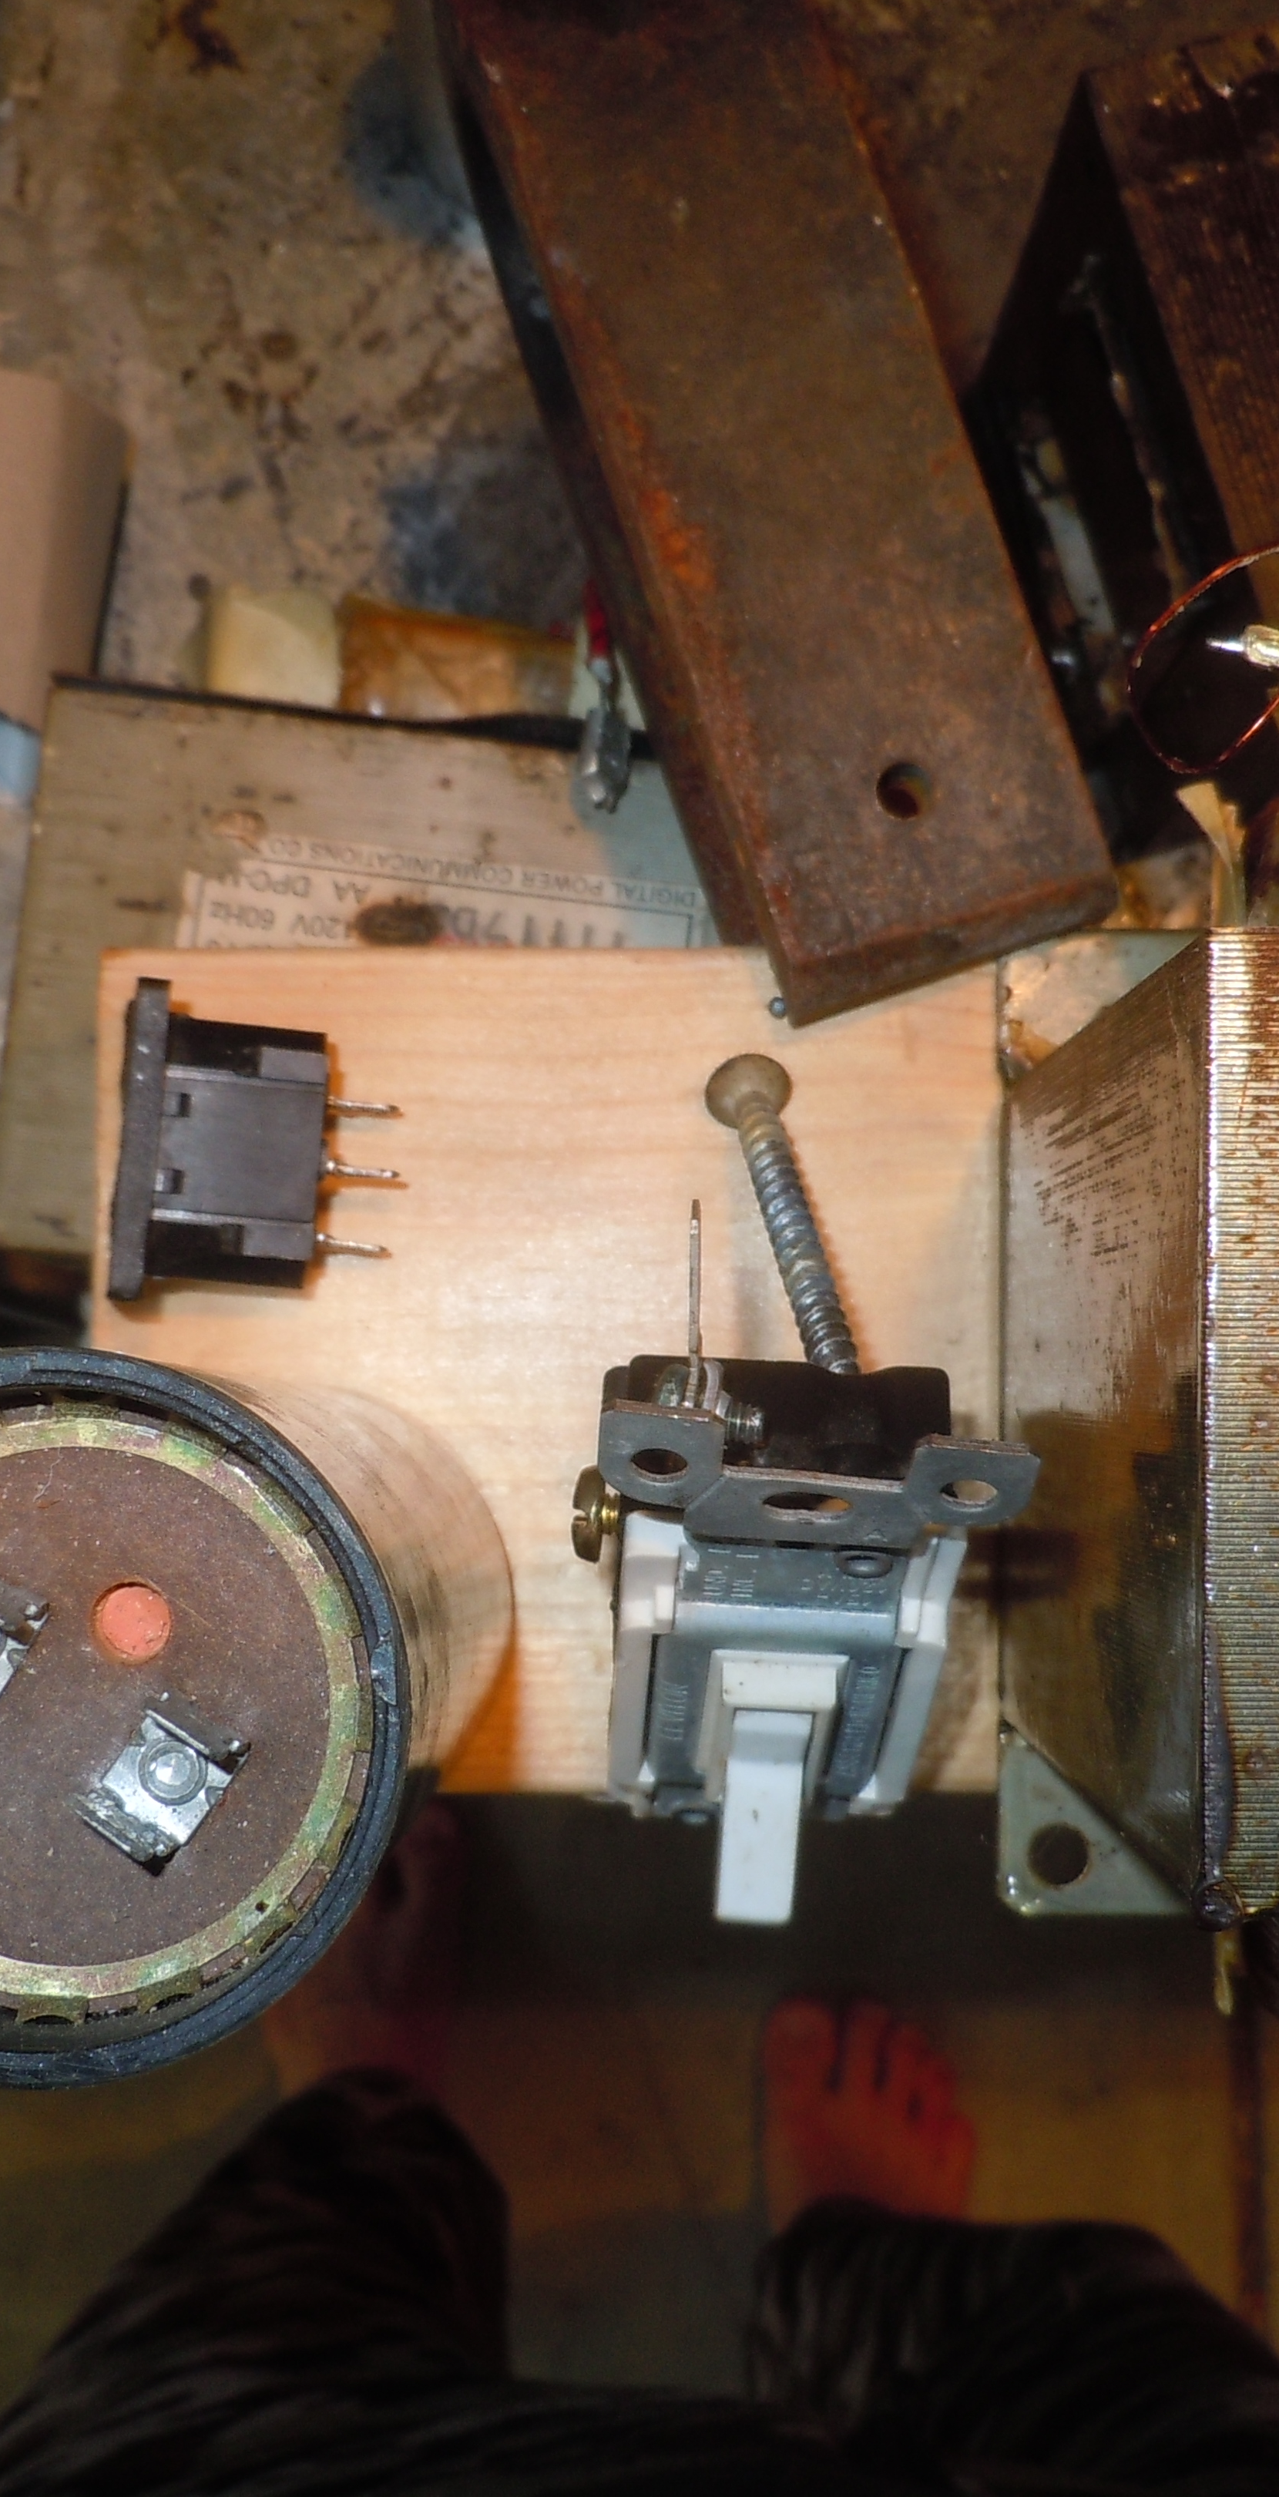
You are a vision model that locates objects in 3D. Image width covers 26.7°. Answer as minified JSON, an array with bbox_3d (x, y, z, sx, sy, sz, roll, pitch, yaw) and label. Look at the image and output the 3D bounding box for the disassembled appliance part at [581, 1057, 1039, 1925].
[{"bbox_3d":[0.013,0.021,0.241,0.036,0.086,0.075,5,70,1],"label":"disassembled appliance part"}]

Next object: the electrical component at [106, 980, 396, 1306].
[{"bbox_3d":[-0.037,-0.010,0.270,0.026,0.024,0.031,5,87,1],"label":"electrical component"}]

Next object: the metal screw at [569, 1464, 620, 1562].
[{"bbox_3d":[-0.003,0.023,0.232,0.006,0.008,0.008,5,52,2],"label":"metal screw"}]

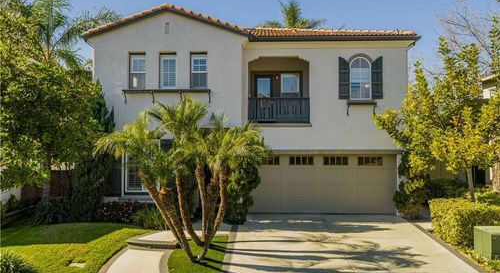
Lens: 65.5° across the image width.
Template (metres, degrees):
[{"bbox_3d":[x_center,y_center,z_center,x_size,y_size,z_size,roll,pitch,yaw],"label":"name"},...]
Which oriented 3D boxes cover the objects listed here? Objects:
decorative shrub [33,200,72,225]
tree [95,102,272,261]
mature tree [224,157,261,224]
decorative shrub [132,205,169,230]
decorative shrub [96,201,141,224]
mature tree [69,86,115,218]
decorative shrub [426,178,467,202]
[{"bbox_3d":[-6.440,2.350,12.550,1.150,0.680,1.000,0,0,2],"label":"decorative shrub"},{"bbox_3d":[-1.730,0.950,9.750,4.200,3.950,3.400,0,0,2],"label":"tree"},{"bbox_3d":[-0.250,1.660,12.850,1.200,2.150,1.100,0,0,2],"label":"mature tree"},{"bbox_3d":[-3.140,2.440,12.200,1.120,0.700,0.950,0,0,2],"label":"decorative shrub"},{"bbox_3d":[-4.320,2.370,12.700,1.400,0.660,0.850,0,0,2],"label":"decorative shrub"},{"bbox_3d":[-5.200,0.440,12.750,1.400,4.400,1.350,0,0,2],"label":"mature tree"},{"bbox_3d":[7.700,2.130,15.100,1.550,1.000,1.150,0,0,2],"label":"decorative shrub"}]

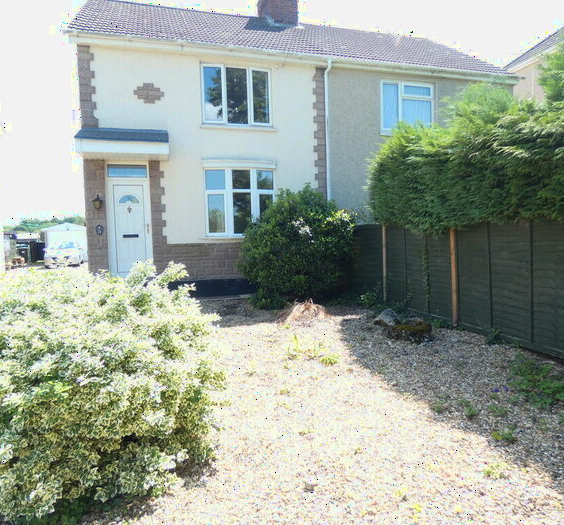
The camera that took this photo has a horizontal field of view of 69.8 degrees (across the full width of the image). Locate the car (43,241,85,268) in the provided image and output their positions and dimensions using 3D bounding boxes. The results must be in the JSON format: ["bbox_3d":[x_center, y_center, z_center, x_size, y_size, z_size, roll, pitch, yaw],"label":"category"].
[{"bbox_3d":[-12.143,-0.495,23.000,1.720,1.480,4.000,-2,3,-18],"label":"car"}]

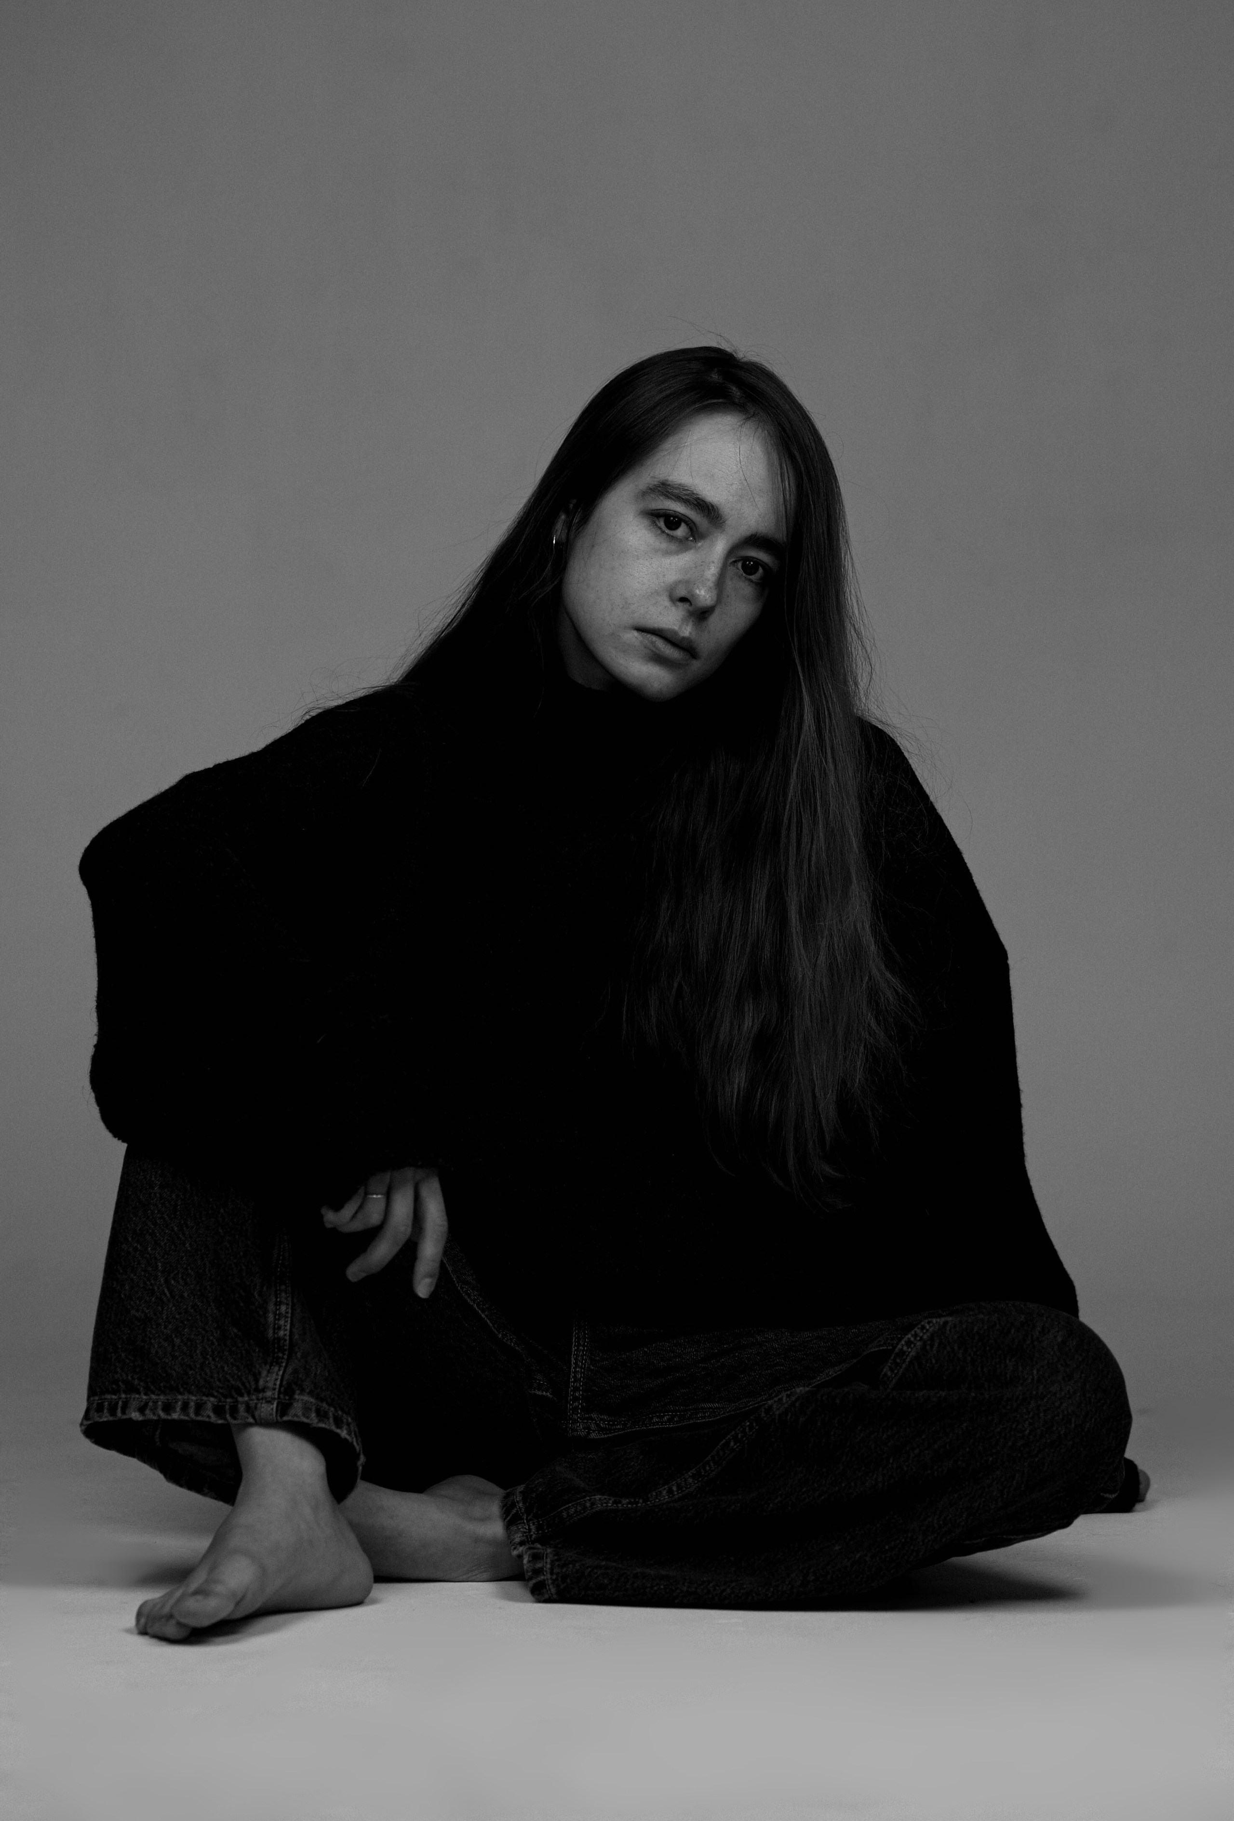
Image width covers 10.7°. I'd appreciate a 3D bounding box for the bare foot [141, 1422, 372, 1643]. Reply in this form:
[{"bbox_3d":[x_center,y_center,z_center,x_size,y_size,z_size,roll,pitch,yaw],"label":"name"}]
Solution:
[{"bbox_3d":[-0.221,0.381,4.060,0.088,0.120,0.230,1,1,32],"label":"bare foot"}]

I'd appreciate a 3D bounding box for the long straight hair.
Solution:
[{"bbox_3d":[0.022,-0.087,4.270,0.300,0.550,0.270,0,1,-14],"label":"long straight hair"}]

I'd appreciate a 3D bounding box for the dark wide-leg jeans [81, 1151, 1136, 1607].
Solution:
[{"bbox_3d":[-0.012,0.250,4.270,0.670,0.350,0.540,0,1,-4],"label":"dark wide-leg jeans"}]

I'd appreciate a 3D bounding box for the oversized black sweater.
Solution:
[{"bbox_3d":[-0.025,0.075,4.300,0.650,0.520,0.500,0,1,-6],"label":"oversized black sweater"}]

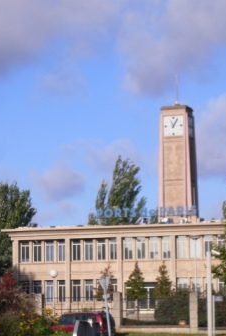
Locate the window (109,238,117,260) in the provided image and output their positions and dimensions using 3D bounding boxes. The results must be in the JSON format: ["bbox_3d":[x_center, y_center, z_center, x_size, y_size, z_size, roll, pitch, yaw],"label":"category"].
[{"bbox_3d":[0.084,7.564,127.308,0.930,2.146,0.160,-2,-7,15],"label":"window"}]

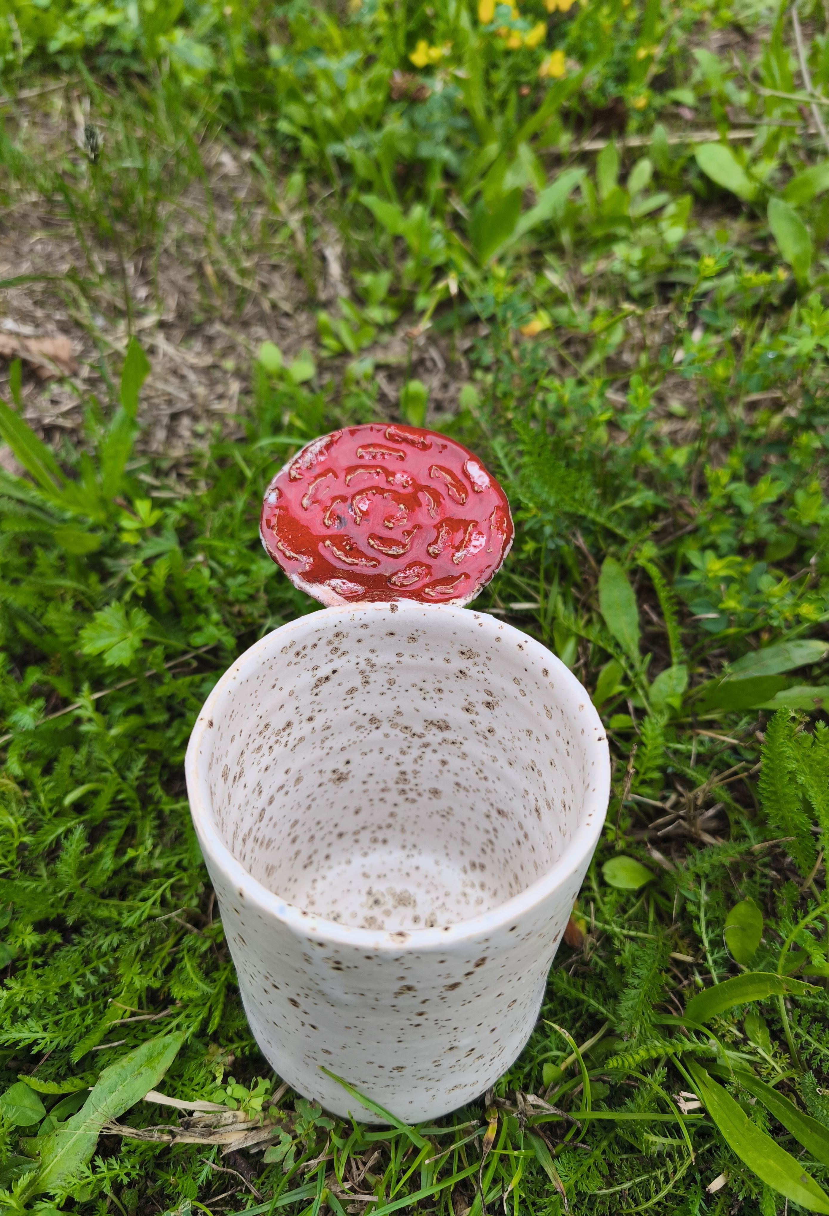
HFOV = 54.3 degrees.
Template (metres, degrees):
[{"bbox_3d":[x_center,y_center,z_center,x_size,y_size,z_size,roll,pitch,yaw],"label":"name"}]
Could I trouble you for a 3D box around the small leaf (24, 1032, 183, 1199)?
[{"bbox_3d":[-0.070,0.114,0.183,0.015,0.005,0.042,39,65,18],"label":"small leaf"}]

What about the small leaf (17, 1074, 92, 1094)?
[{"bbox_3d":[-0.087,0.114,0.195,0.018,0.004,0.006,3,43,0],"label":"small leaf"}]

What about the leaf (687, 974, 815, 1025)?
[{"bbox_3d":[0.085,0.099,0.202,0.034,0.005,0.010,-12,53,-3],"label":"leaf"}]

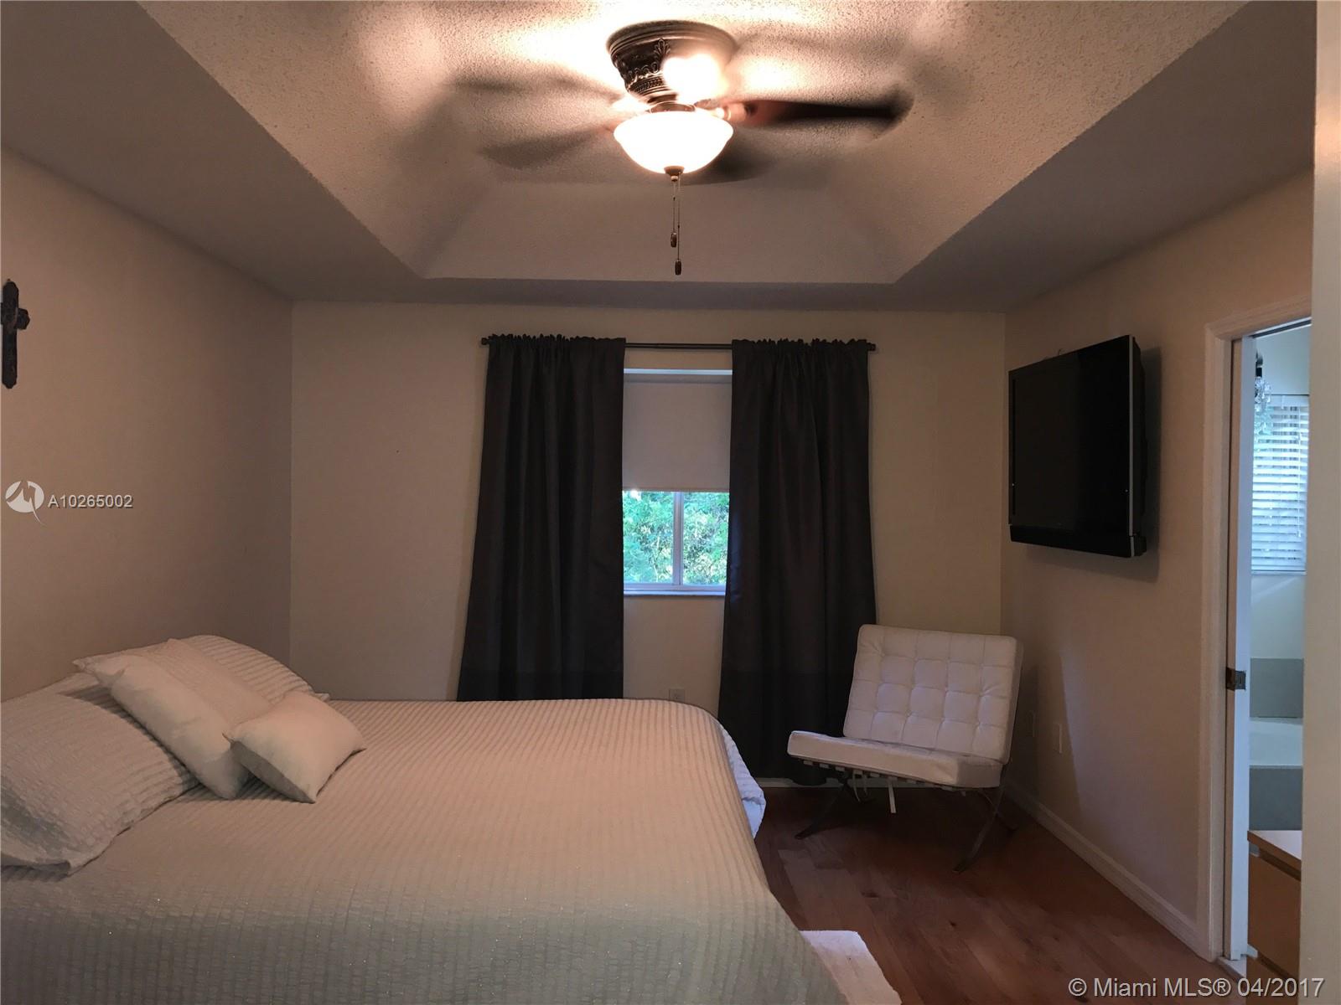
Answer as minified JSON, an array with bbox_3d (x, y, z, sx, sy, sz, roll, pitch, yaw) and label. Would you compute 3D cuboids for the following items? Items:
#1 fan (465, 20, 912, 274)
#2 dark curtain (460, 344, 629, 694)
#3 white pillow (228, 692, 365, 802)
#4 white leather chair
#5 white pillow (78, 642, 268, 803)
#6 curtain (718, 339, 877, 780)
[{"bbox_3d":[0.009,-0.980,3.115,1.320,0.643,1.320,1,1,-2],"label":"fan"},{"bbox_3d":[-0.649,0.269,5.393,0.836,2.206,0.130,1,1,-2],"label":"dark curtain"},{"bbox_3d":[-1.065,0.693,3.125,0.340,0.140,0.390,37,8,0],"label":"white pillow"},{"bbox_3d":[1.062,1.041,4.838,0.765,0.870,0.800,1,1,35],"label":"white leather chair"},{"bbox_3d":[-1.363,0.607,3.134,0.550,0.190,0.530,41,0,0],"label":"white pillow"},{"bbox_3d":[0.647,0.298,5.435,0.811,2.223,0.130,1,1,-2],"label":"curtain"}]

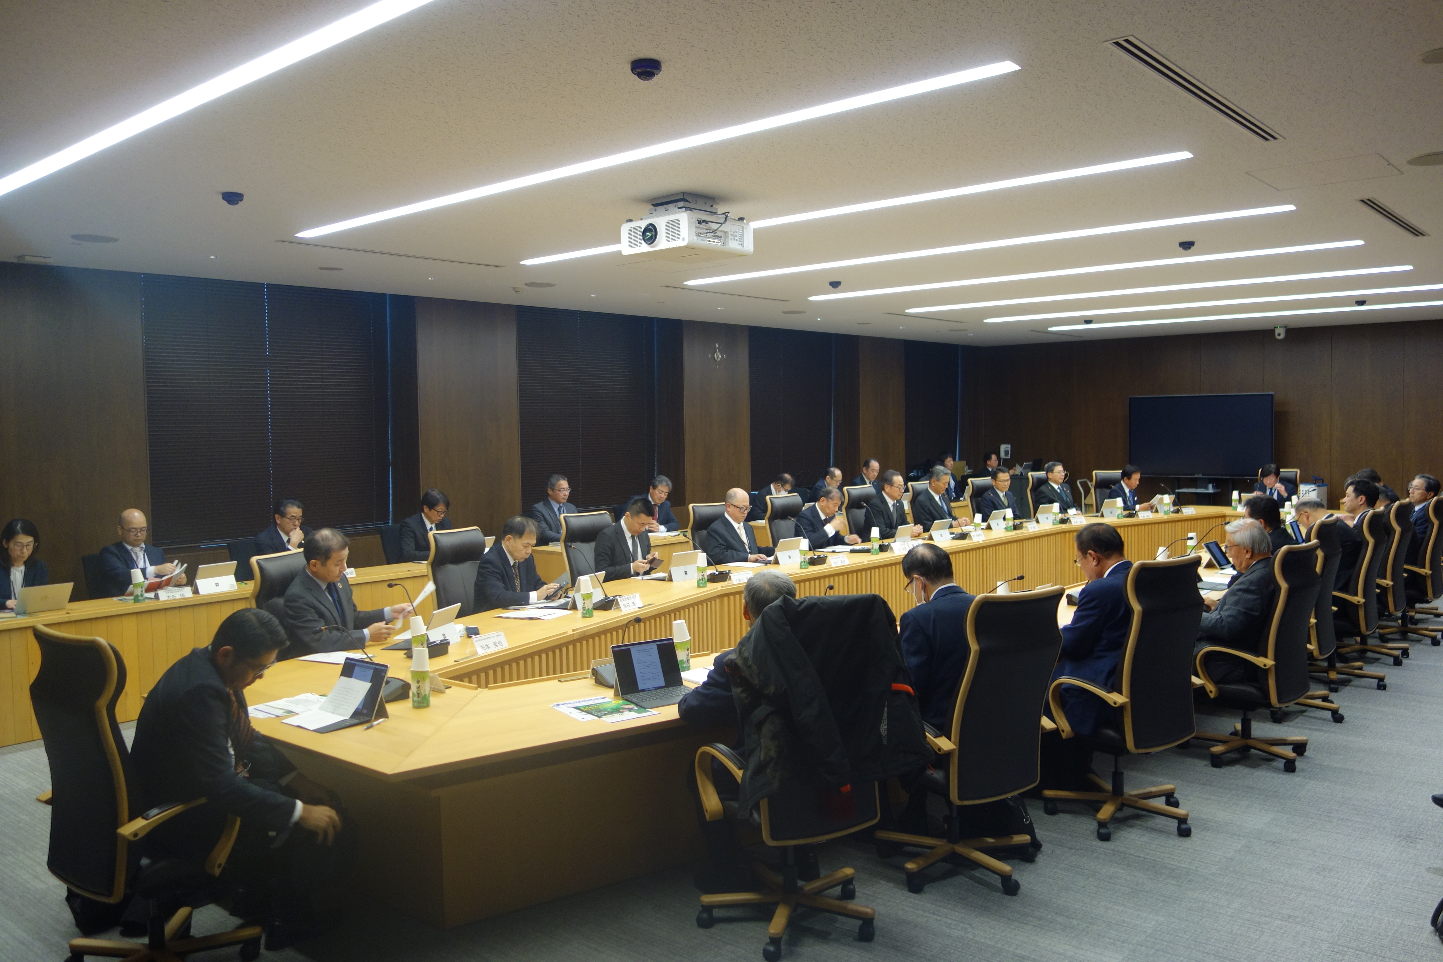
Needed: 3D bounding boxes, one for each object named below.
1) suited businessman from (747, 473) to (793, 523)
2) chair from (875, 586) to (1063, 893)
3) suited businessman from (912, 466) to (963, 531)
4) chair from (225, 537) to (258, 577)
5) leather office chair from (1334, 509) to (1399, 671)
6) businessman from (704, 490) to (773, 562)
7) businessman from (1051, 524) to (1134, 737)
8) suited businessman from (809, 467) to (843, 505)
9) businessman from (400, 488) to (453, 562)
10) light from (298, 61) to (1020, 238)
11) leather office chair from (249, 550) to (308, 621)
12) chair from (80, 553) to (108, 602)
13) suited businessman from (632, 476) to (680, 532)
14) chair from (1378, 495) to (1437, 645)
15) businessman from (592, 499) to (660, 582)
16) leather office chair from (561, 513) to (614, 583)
[{"bbox_3d":[0.724,0.515,12.835,0.780,1.230,0.520,1,4,38],"label":"suited businessman"},{"bbox_3d":[0.933,0.977,4.440,0.660,1.160,0.680,-3,3,-29],"label":"chair"},{"bbox_3d":[2.408,0.519,11.674,0.520,1.320,0.740,-4,4,-45],"label":"suited businessman"},{"bbox_3d":[-3.371,0.934,8.627,0.580,0.930,0.550,1,3,33],"label":"chair"},{"bbox_3d":[4.035,0.772,7.411,0.650,1.170,0.660,2,4,42],"label":"leather office chair"},{"bbox_3d":[0.222,0.710,8.800,0.740,1.280,0.520,2,4,41],"label":"businessman"},{"bbox_3d":[1.654,0.850,5.199,0.550,1.290,0.780,-3,4,-37],"label":"businessman"},{"bbox_3d":[1.433,0.442,13.654,0.780,1.270,0.520,2,4,41],"label":"suited businessman"},{"bbox_3d":[-2.358,0.708,9.295,0.740,1.290,0.520,2,4,39],"label":"businessman"},{"bbox_3d":[-0.838,-1.531,5.553,4.996,0.070,0.120,2,4,41],"label":"light"},{"bbox_3d":[-2.040,0.953,5.802,0.670,1.150,0.650,0,3,15],"label":"leather office chair"},{"bbox_3d":[-4.015,0.984,7.715,0.580,0.950,0.570,2,4,41],"label":"chair"},{"bbox_3d":[-0.564,0.580,11.346,0.520,1.290,0.780,-3,4,-40],"label":"suited businessman"},{"bbox_3d":[4.753,0.745,8.198,0.650,1.170,0.670,-3,4,-44],"label":"chair"},{"bbox_3d":[-0.626,0.757,7.951,0.760,1.280,0.520,2,4,40],"label":"businessman"},{"bbox_3d":[-0.771,0.828,7.992,0.670,1.150,0.650,2,4,36],"label":"leather office chair"}]

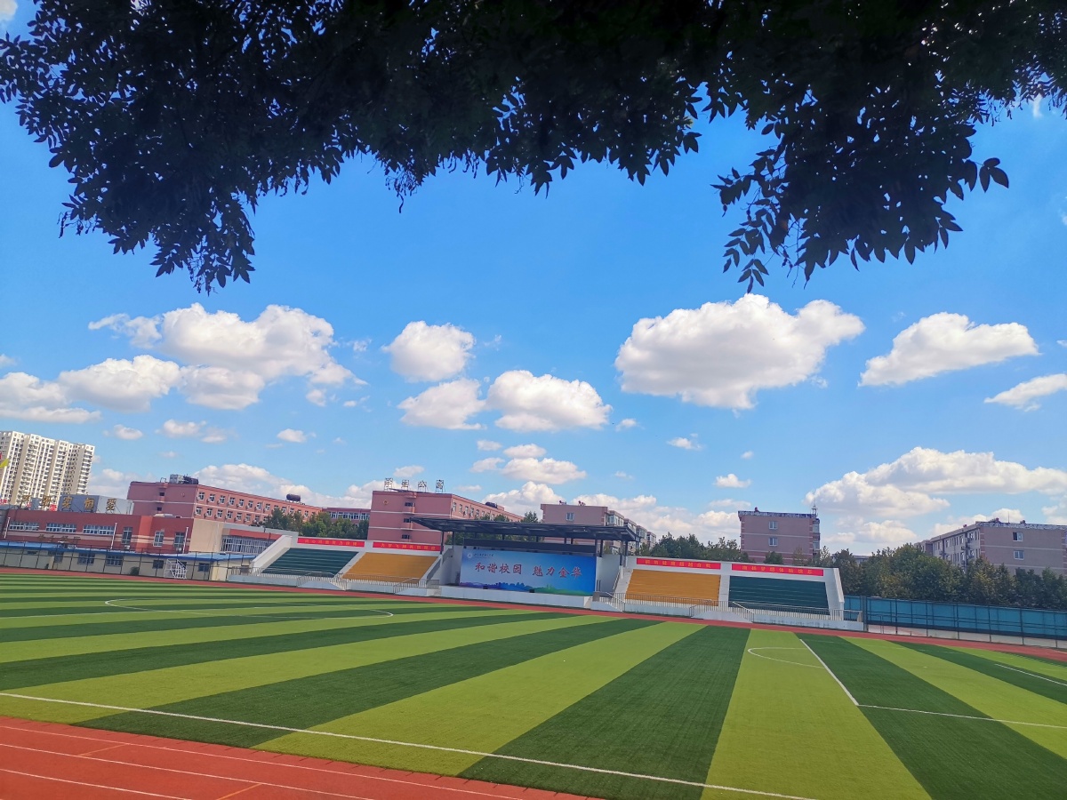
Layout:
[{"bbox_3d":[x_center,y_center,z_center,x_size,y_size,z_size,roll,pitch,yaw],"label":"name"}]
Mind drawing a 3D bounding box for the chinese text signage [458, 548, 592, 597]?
[{"bbox_3d":[-0.889,23.549,109.795,19.140,5.098,0.150,0,-13,16],"label":"chinese text signage"}]

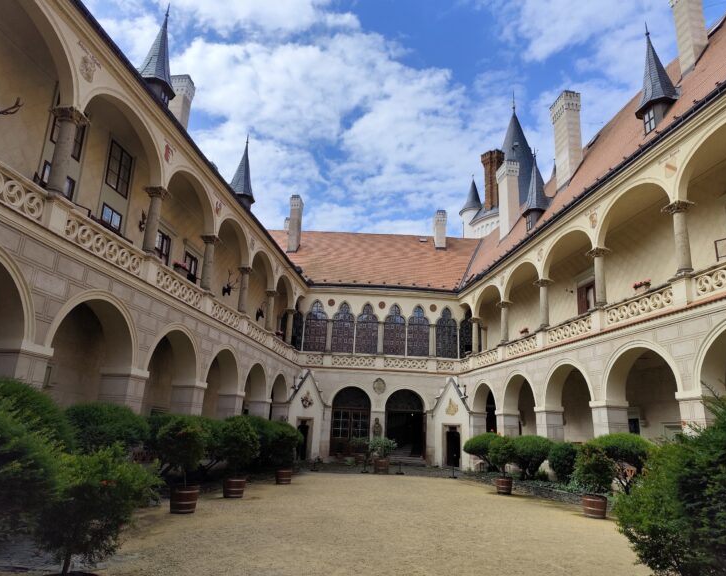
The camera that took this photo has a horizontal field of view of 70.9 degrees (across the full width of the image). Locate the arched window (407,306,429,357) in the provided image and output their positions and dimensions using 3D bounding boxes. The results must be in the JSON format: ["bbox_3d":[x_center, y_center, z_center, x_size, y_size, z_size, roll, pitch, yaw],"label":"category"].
[{"bbox_3d":[3.176,2.455,29.196,1.280,2.930,0.300,3,-15,-1],"label":"arched window"}]

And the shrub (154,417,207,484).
[{"bbox_3d":[-3.721,3.334,10.406,0.937,1.316,0.937,7,-16,-16],"label":"shrub"}]

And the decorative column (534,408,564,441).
[{"bbox_3d":[6.939,5.735,18.829,0.700,2.600,0.860,5,-16,-7],"label":"decorative column"}]

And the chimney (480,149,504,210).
[{"bbox_3d":[11.123,-9.355,44.000,1.450,5.339,1.600,5,-16,-8],"label":"chimney"}]

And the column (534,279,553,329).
[{"bbox_3d":[7.603,0.660,21.448,0.570,2.109,0.570,5,-16,-8],"label":"column"}]

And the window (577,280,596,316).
[{"bbox_3d":[9.038,0.556,20.504,0.200,1.600,1.450,5,-16,-8],"label":"window"}]

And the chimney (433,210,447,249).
[{"bbox_3d":[5.803,-4.387,38.711,0.850,3.005,0.900,2,-16,0],"label":"chimney"}]

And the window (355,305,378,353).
[{"bbox_3d":[0.215,2.386,29.700,1.270,2.850,0.220,3,-15,1],"label":"window"}]

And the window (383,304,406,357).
[{"bbox_3d":[1.935,2.562,30.839,1.337,3.159,0.220,3,-16,-3],"label":"window"}]

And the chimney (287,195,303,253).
[{"bbox_3d":[-4.527,-4.223,34.488,0.697,4.114,0.782,1,-16,6],"label":"chimney"}]

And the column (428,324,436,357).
[{"bbox_3d":[4.128,3.132,30.032,0.381,1.965,0.381,3,-16,-2],"label":"column"}]

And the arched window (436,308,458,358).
[{"bbox_3d":[5.086,2.757,30.986,1.321,3.112,0.220,3,-16,-3],"label":"arched window"}]

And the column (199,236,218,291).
[{"bbox_3d":[-5.458,-0.825,17.943,0.494,1.998,0.494,0,-16,7],"label":"column"}]

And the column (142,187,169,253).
[{"bbox_3d":[-5.572,-1.792,13.601,0.500,1.780,0.500,1,-15,7],"label":"column"}]

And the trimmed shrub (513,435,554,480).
[{"bbox_3d":[5.878,5.912,17.800,1.500,1.550,1.500,5,-15,-7],"label":"trimmed shrub"}]

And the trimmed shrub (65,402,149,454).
[{"bbox_3d":[-4.547,2.693,8.741,1.600,1.450,1.600,1,-16,7],"label":"trimmed shrub"}]

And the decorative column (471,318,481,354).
[{"bbox_3d":[6.308,2.722,28.409,0.442,2.022,0.442,5,-16,-7],"label":"decorative column"}]

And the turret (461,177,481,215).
[{"bbox_3d":[9.735,-8.293,46.000,1.950,3.200,1.950,3,-15,0],"label":"turret"}]

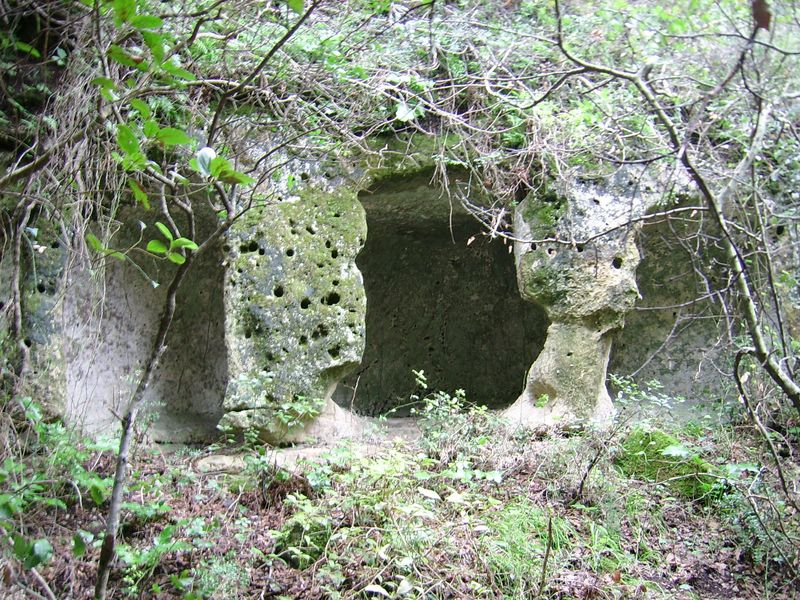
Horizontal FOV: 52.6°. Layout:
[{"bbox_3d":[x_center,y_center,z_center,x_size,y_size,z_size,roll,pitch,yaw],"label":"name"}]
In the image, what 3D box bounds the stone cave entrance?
[{"bbox_3d":[0.334,-0.036,6.500,1.624,1.837,1.200,0,-2,0],"label":"stone cave entrance"}]

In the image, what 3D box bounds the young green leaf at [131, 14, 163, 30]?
[{"bbox_3d":[-0.783,-0.858,2.500,0.099,0.049,0.045,0,-2,0],"label":"young green leaf"}]

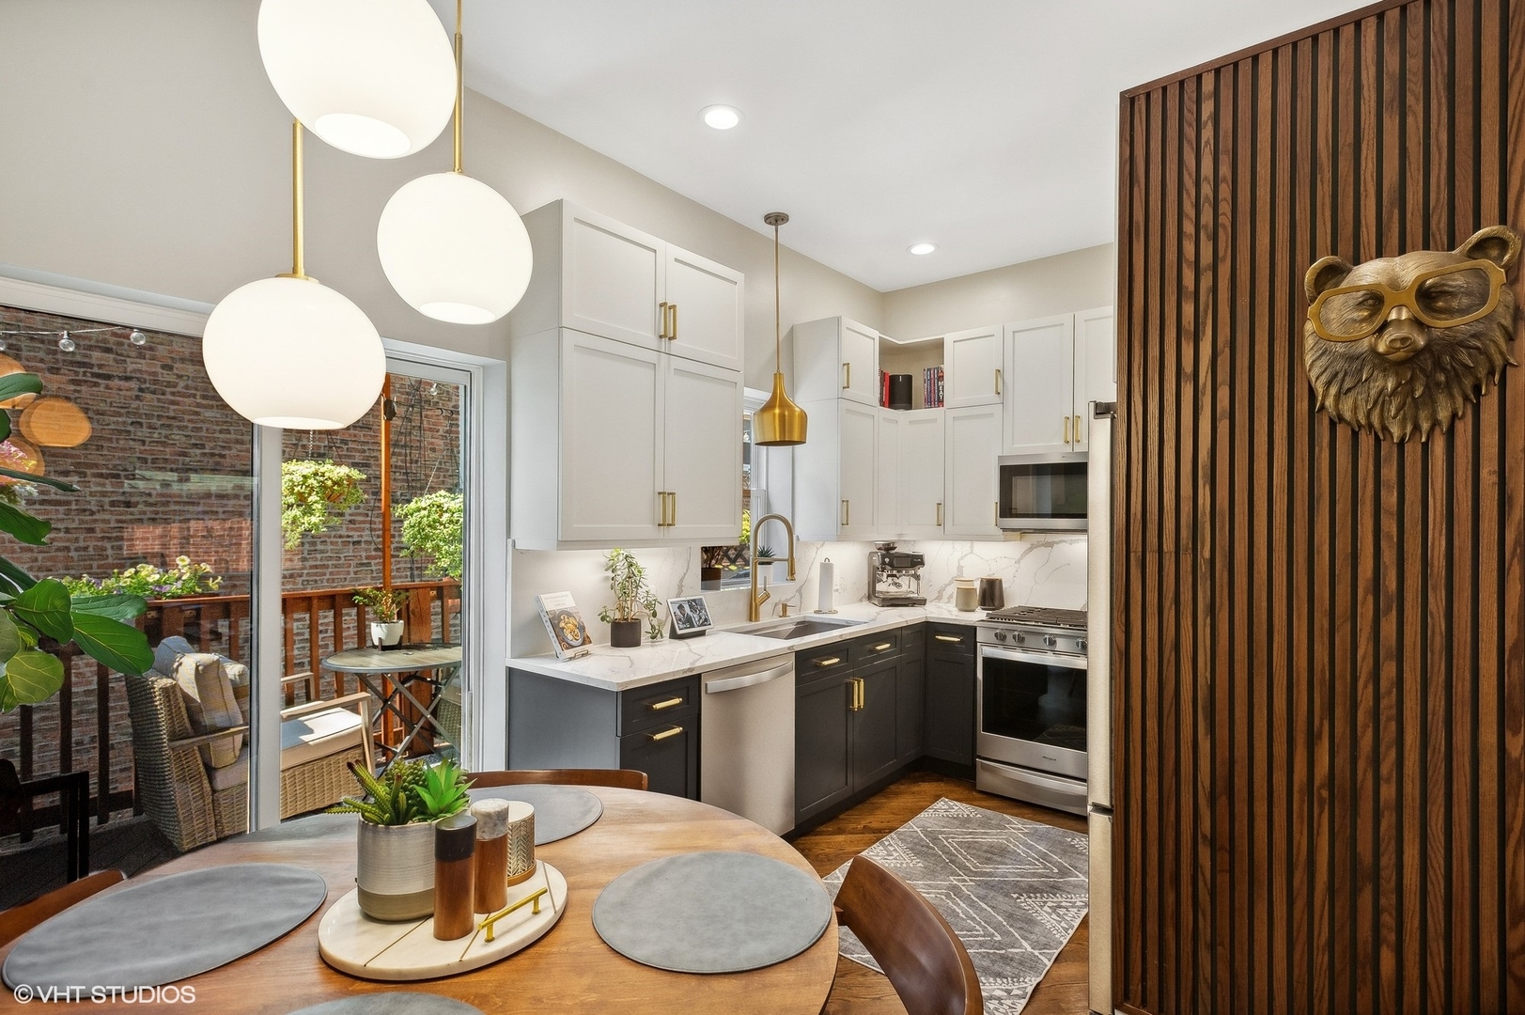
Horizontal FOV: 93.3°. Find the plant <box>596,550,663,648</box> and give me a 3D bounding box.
[{"bbox_3d":[-0.566,0.383,3.092,0.205,0.410,0.240,0,-1,39],"label":"plant"}]

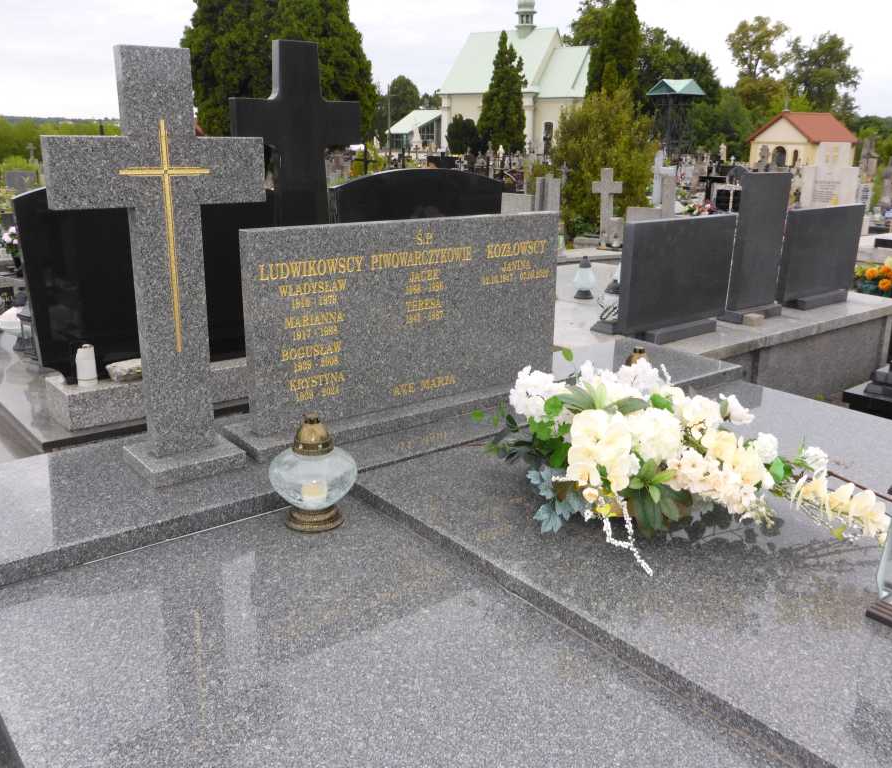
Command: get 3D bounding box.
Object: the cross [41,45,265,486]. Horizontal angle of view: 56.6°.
[{"bbox_3d":[-0.854,-0.354,2.583,0.646,1.293,0.283,-12,21,-37],"label":"cross"}]

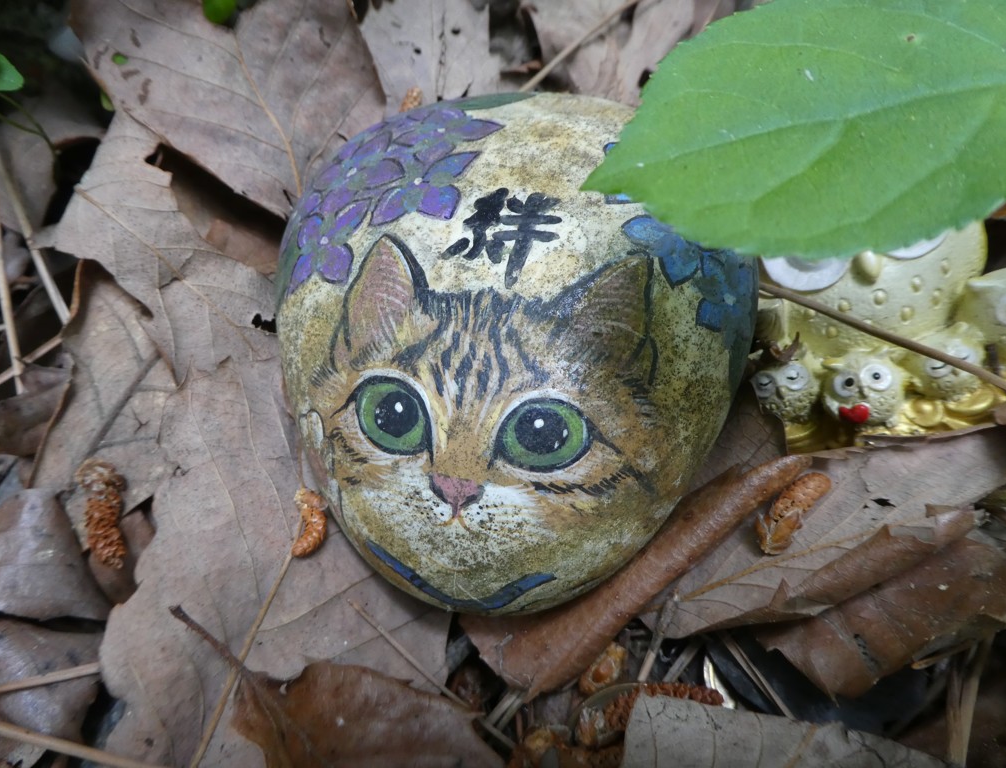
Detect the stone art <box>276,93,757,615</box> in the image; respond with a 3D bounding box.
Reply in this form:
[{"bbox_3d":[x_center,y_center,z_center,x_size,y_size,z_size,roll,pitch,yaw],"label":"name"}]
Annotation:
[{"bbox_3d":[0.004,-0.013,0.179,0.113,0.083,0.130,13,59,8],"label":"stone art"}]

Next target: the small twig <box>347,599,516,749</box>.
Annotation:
[{"bbox_3d":[-0.018,0.068,0.168,0.052,0.002,0.002,37,65,13],"label":"small twig"}]

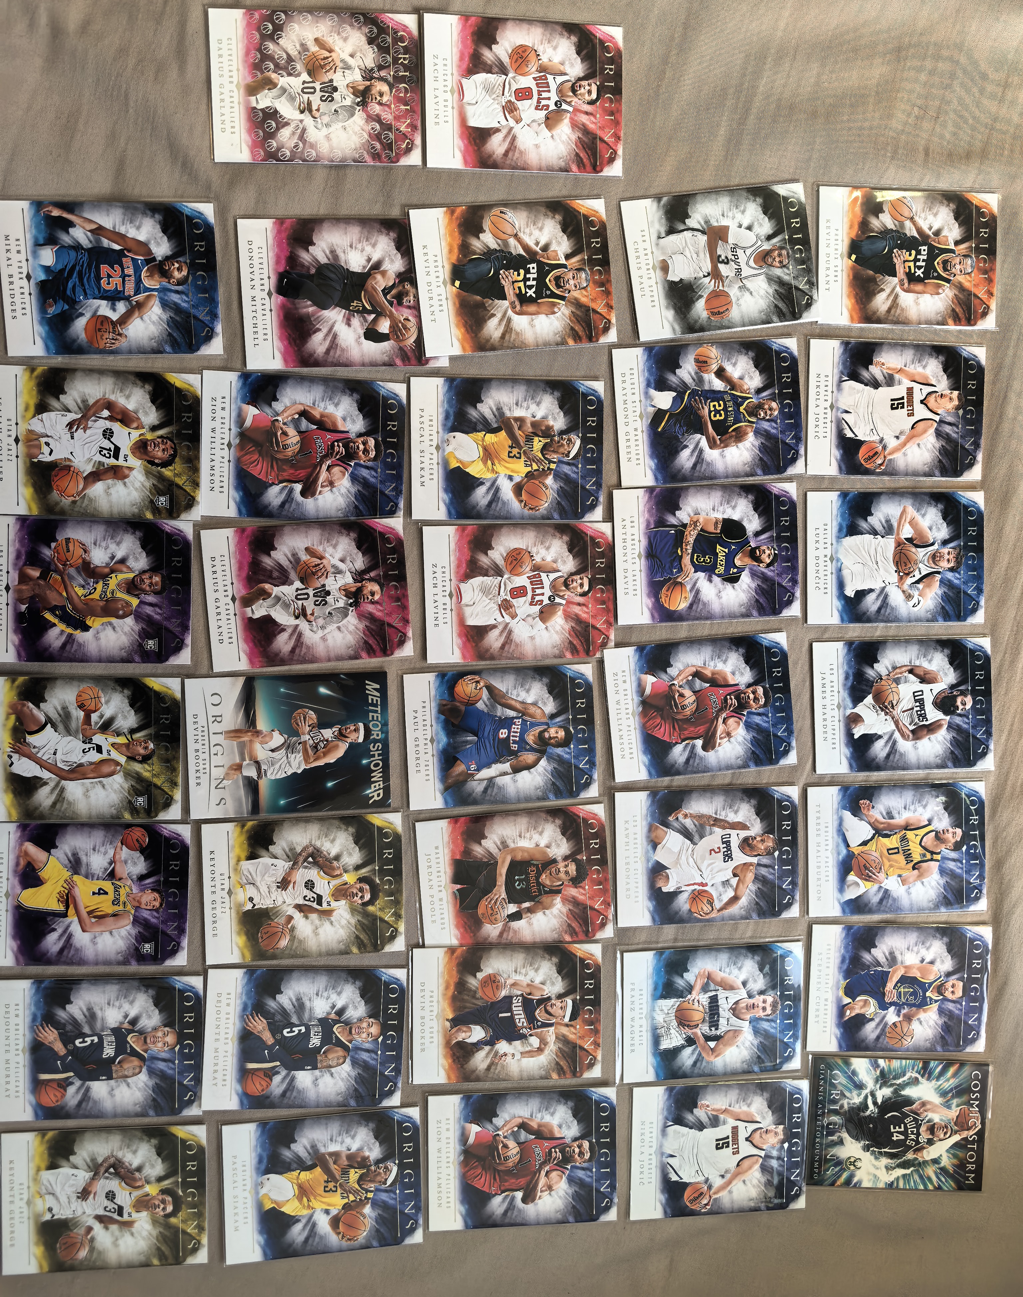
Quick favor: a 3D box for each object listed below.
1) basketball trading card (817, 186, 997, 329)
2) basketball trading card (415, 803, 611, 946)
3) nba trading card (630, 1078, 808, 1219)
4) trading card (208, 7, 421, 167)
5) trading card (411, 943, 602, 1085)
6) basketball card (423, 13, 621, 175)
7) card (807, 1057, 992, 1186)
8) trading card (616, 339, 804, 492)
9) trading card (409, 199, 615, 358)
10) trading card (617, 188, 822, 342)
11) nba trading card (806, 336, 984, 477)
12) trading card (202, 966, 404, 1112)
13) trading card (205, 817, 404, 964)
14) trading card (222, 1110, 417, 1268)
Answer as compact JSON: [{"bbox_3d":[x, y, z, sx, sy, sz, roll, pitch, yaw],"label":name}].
[{"bbox_3d":[0.190,-0.187,0.453,0.089,0.001,0.064,-1,92,-5],"label":"basketball trading card"},{"bbox_3d":[0.002,0.108,0.442,0.089,0.001,0.064,-4,92,-7],"label":"basketball trading card"},{"bbox_3d":[0.102,0.244,0.461,0.089,0.001,0.064,1,91,-8],"label":"nba trading card"},{"bbox_3d":[-0.084,-0.243,0.410,0.089,0.001,0.064,-2,93,-5],"label":"trading card"},{"bbox_3d":[-0.002,0.172,0.446,0.089,0.001,0.064,0,91,-5],"label":"trading card"},{"bbox_3d":[0.006,-0.246,0.422,0.089,0.001,0.064,-1,97,-8],"label":"basketball card"},{"bbox_3d":[0.191,0.235,0.468,0.089,0.001,0.064,4,91,-3],"label":"card"},{"bbox_3d":[0.093,-0.111,0.443,0.089,0.001,0.064,-5,93,-7],"label":"trading card"},{"bbox_3d":[0.002,-0.168,0.429,0.089,0.001,0.064,-7,94,-6],"label":"trading card"},{"bbox_3d":[0.098,-0.180,0.441,0.089,0.001,0.064,-9,94,-7],"label":"trading card"},{"bbox_3d":[0.185,-0.114,0.452,0.089,0.001,0.064,0,92,-7],"label":"nba trading card"},{"bbox_3d":[-0.094,0.178,0.432,0.089,0.001,0.064,3,91,-8],"label":"trading card"},{"bbox_3d":[-0.094,0.109,0.430,0.089,0.001,0.064,-2,93,-7],"label":"trading card"},{"bbox_3d":[-0.086,0.246,0.434,0.089,0.001,0.064,-2,92,-8],"label":"trading card"}]

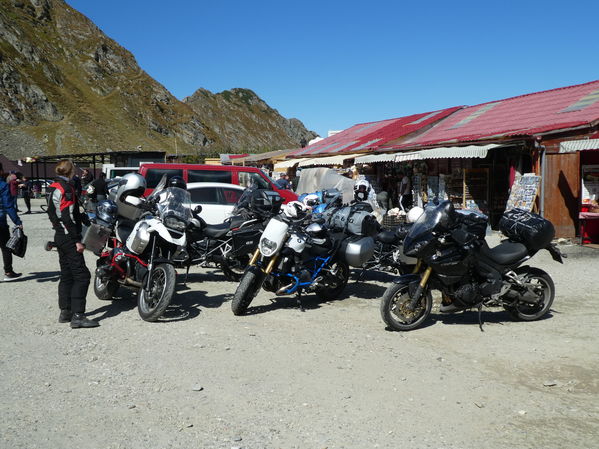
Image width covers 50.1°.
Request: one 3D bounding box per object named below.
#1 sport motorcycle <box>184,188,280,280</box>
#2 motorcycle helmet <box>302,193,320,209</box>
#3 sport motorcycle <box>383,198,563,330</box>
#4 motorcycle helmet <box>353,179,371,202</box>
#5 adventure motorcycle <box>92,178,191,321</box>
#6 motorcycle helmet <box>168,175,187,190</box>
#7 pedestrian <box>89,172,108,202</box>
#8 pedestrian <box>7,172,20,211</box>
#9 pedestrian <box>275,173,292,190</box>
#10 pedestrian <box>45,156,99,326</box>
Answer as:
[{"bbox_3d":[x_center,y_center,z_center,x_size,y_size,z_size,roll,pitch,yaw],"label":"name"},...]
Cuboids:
[{"bbox_3d":[-1.470,0.158,9.473,2.250,1.450,0.950,-1,5,-12],"label":"sport motorcycle"},{"bbox_3d":[0.192,-0.356,10.000,0.250,0.260,0.330,-3,5,-37],"label":"motorcycle helmet"},{"bbox_3d":[1.825,0.421,6.742,2.130,1.330,0.840,-1,9,-19],"label":"sport motorcycle"},{"bbox_3d":[0.850,-0.458,8.700,0.245,0.270,0.320,1,5,9],"label":"motorcycle helmet"},{"bbox_3d":[-2.020,0.273,7.619,0.930,1.470,2.200,4,1,-35],"label":"adventure motorcycle"},{"bbox_3d":[-1.775,-0.577,9.350,0.250,0.260,0.310,4,6,41],"label":"motorcycle helmet"},{"bbox_3d":[-6.233,-0.785,19.934,0.520,1.700,0.360,-1,5,-11],"label":"pedestrian"},{"bbox_3d":[-11.840,-1.298,26.433,0.380,1.710,0.480,0,4,-6],"label":"pedestrian"},{"bbox_3d":[-0.606,-1.048,23.435,0.520,1.680,0.360,3,6,37],"label":"pedestrian"},{"bbox_3d":[-2.418,0.212,6.782,0.480,1.760,0.520,-1,5,-18],"label":"pedestrian"}]

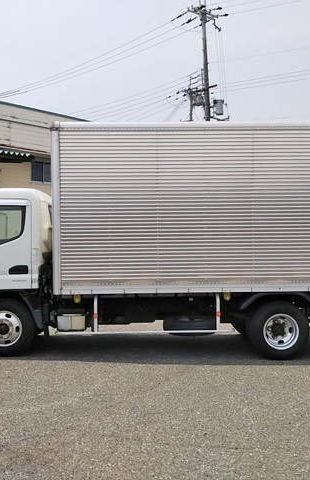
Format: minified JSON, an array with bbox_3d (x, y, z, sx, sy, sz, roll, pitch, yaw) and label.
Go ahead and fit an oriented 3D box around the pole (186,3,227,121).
[{"bbox_3d":[2.600,-5.150,27.000,1.900,12.900,1.200,-2,0,0],"label":"pole"}]

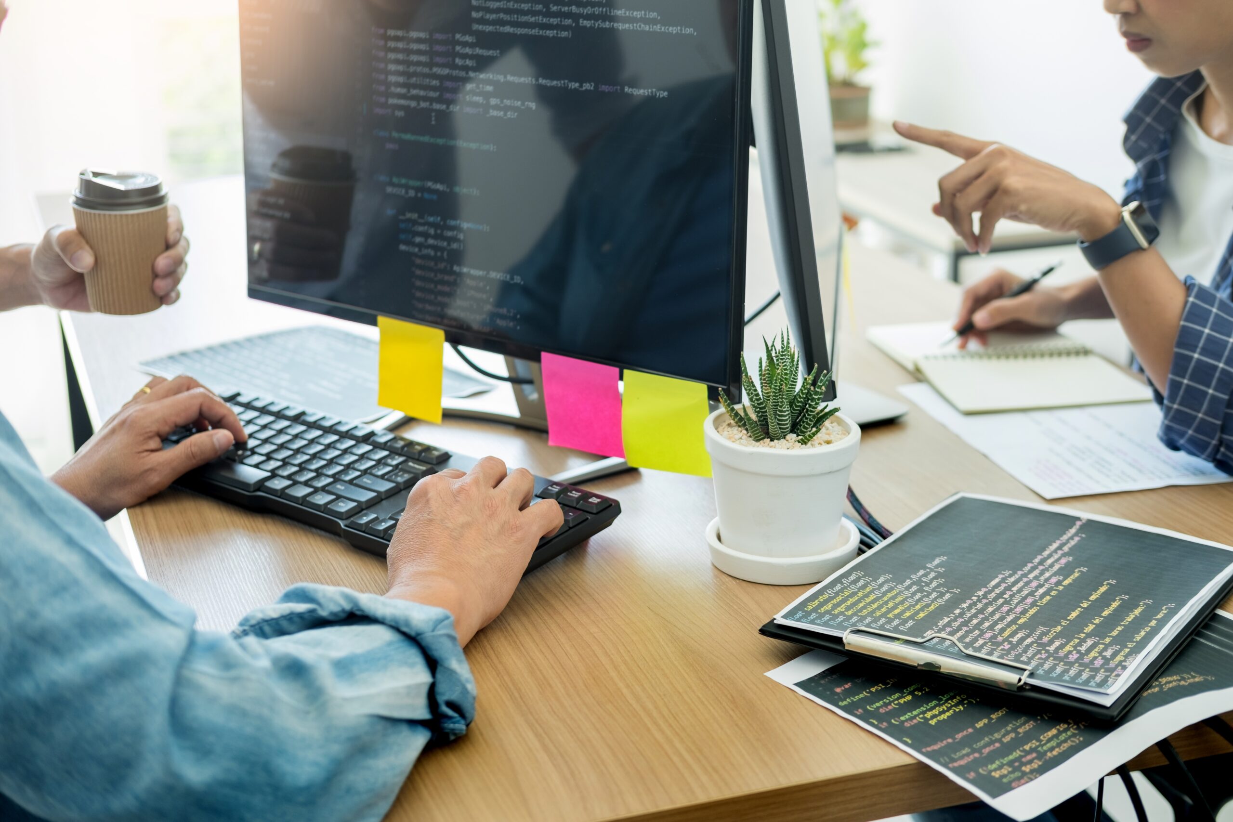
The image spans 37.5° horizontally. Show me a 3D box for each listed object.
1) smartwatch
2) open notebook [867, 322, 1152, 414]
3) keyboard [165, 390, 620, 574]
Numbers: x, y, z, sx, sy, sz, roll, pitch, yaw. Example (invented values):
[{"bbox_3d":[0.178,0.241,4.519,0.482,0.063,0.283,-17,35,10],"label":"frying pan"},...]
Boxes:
[{"bbox_3d":[0.401,-0.140,1.450,0.050,0.037,0.058,-33,-2,32],"label":"smartwatch"},{"bbox_3d":[0.353,-0.047,1.660,0.176,0.016,0.275,-3,18,-9],"label":"open notebook"},{"bbox_3d":[-0.194,0.046,1.328,0.438,0.029,0.140,14,26,40],"label":"keyboard"}]

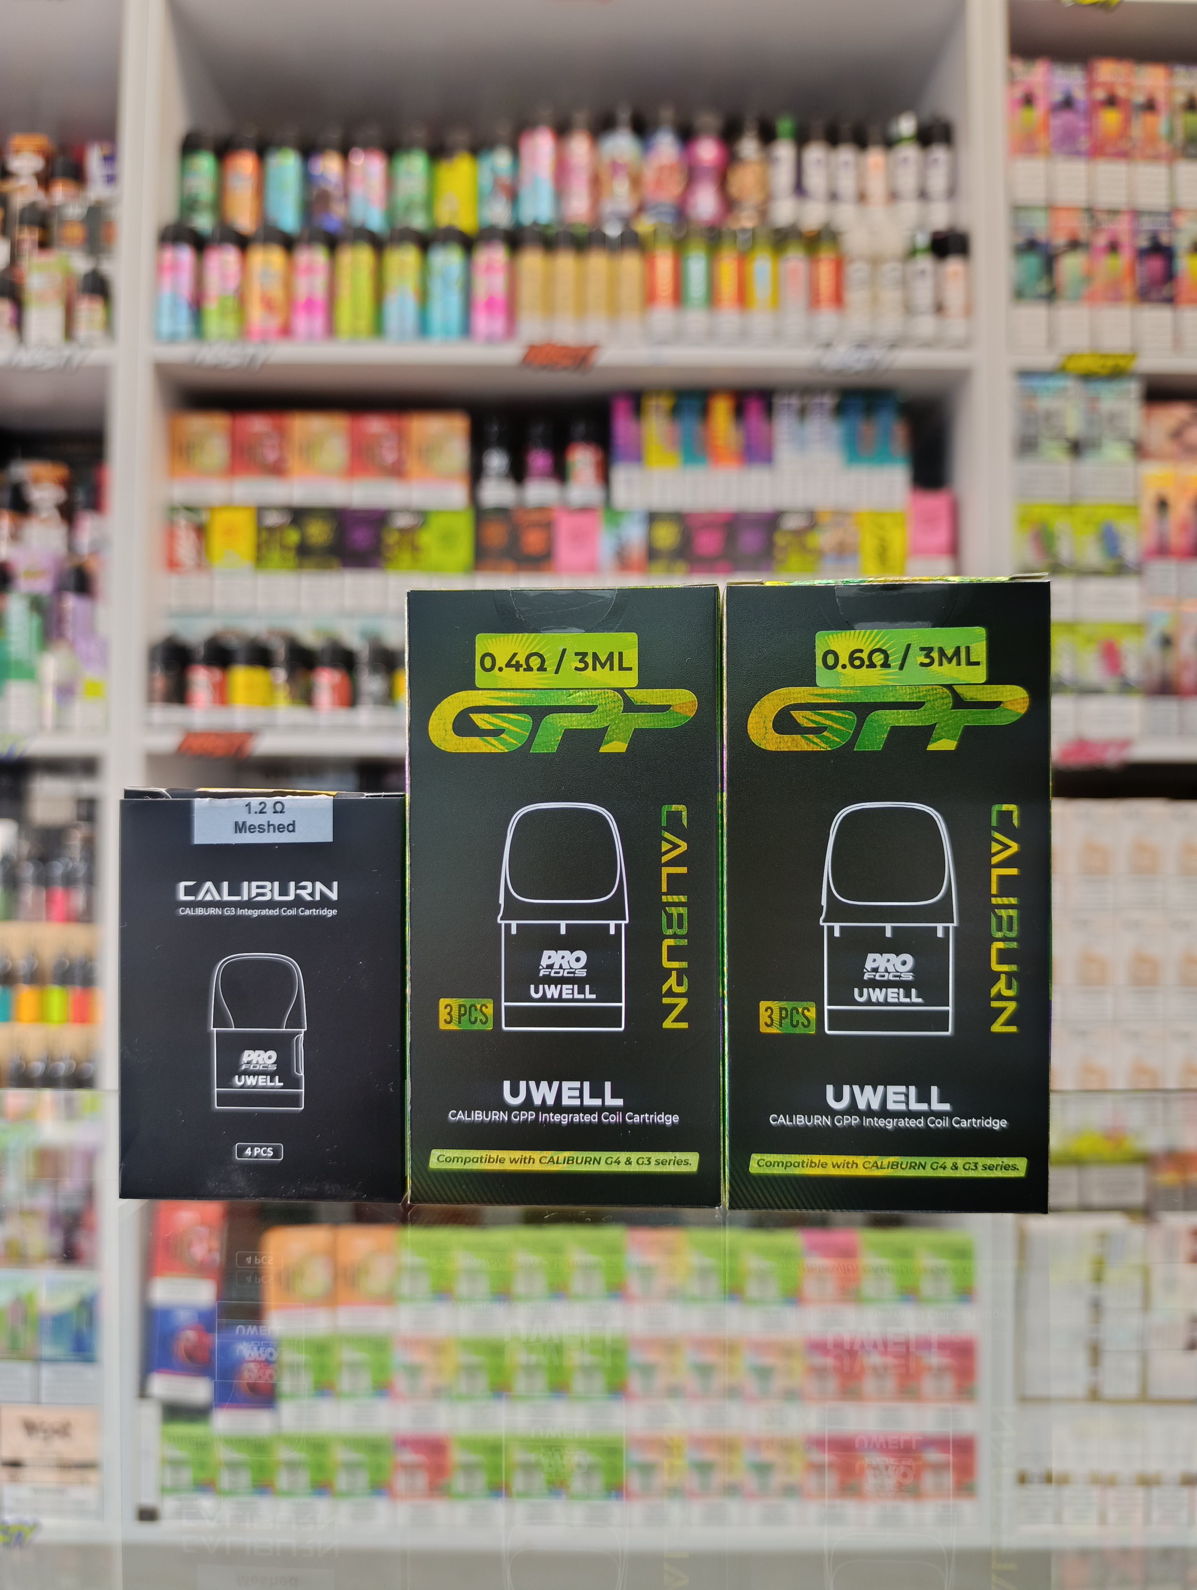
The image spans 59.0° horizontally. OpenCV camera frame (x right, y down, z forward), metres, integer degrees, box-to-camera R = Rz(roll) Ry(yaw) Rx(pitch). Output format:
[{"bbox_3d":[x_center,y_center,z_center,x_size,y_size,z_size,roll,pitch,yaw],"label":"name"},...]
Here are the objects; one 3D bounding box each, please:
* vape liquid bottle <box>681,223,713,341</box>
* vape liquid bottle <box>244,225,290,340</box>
[{"bbox_3d":[0.087,-0.455,0.940,0.029,0.105,0.029,0,-1,0],"label":"vape liquid bottle"},{"bbox_3d":[-0.282,-0.427,0.900,0.037,0.102,0.037,0,-2,0],"label":"vape liquid bottle"}]

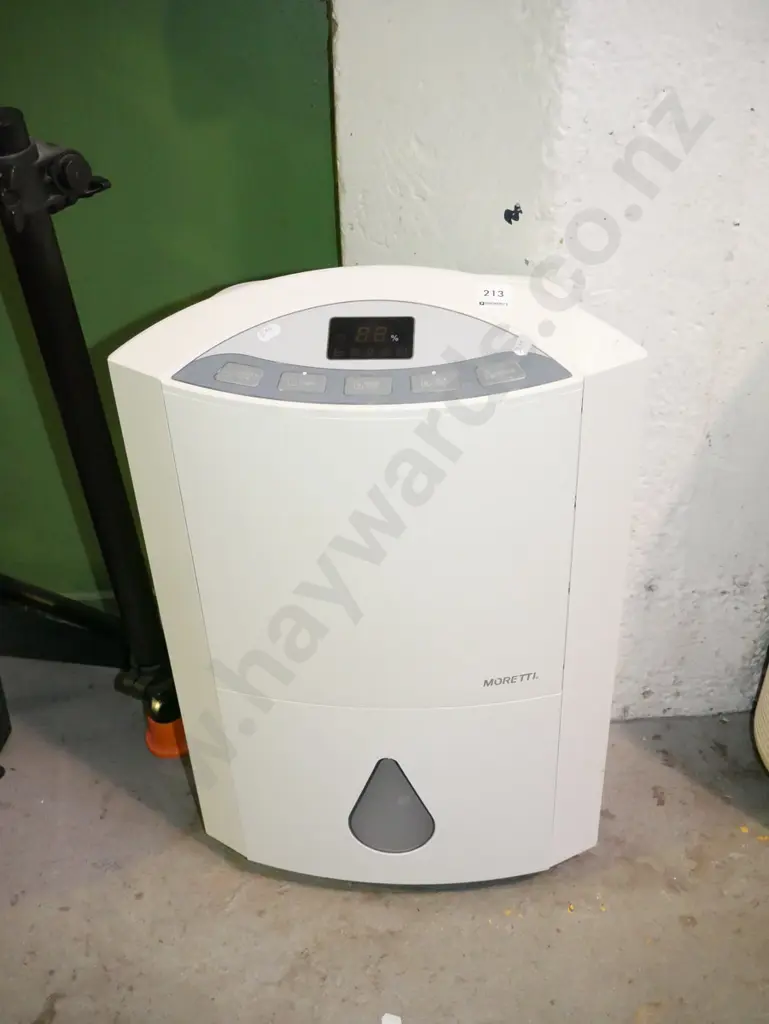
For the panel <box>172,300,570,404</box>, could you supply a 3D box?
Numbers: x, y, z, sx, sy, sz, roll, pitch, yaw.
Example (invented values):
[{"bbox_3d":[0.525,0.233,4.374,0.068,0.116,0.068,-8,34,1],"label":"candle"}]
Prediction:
[{"bbox_3d":[-0.010,-0.111,0.720,0.282,0.020,0.094,0,62,5],"label":"panel"}]

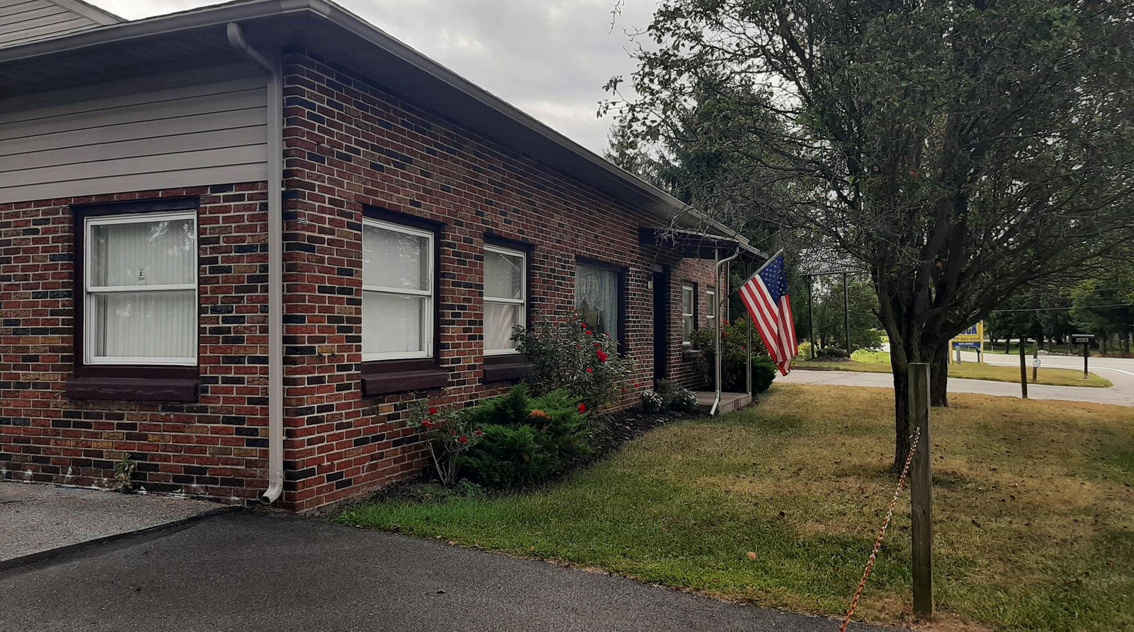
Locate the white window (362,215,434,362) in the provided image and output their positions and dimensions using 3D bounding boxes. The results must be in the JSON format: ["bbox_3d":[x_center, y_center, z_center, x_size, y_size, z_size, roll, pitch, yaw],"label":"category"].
[{"bbox_3d":[-1.386,-0.200,6.792,0.080,1.040,1.020,-1,-1,22],"label":"white window"}]

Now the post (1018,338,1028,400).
[{"bbox_3d":[8.365,0.954,15.600,0.093,1.120,0.093,-3,-1,26],"label":"post"}]

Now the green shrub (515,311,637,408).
[{"bbox_3d":[0.096,0.517,8.800,1.150,1.200,1.100,0,-1,0],"label":"green shrub"}]

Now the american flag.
[{"bbox_3d":[2.844,-0.031,12.047,0.800,1.700,0.300,-1,-1,22],"label":"american flag"}]

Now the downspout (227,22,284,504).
[{"bbox_3d":[-1.964,-0.286,5.382,0.085,3.000,0.430,-1,-1,22],"label":"downspout"}]

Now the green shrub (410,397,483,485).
[{"bbox_3d":[-0.902,0.967,6.530,0.500,0.670,0.520,0,-1,0],"label":"green shrub"}]

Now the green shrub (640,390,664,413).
[{"bbox_3d":[1.168,1.180,11.700,0.300,0.310,0.300,0,-1,0],"label":"green shrub"}]

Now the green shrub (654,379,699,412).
[{"bbox_3d":[1.548,1.123,12.000,0.550,0.480,0.550,-1,-1,22],"label":"green shrub"}]

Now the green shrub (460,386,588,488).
[{"bbox_3d":[-0.410,0.950,7.228,0.920,0.800,1.150,-1,-1,22],"label":"green shrub"}]

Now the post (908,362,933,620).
[{"bbox_3d":[1.872,0.922,4.510,0.090,1.330,0.090,-1,-1,30],"label":"post"}]

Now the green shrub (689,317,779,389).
[{"bbox_3d":[3.078,0.719,15.700,1.450,1.420,1.400,-1,-1,22],"label":"green shrub"}]

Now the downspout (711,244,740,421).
[{"bbox_3d":[2.264,0.211,12.165,0.420,2.420,0.250,-1,-1,22],"label":"downspout"}]

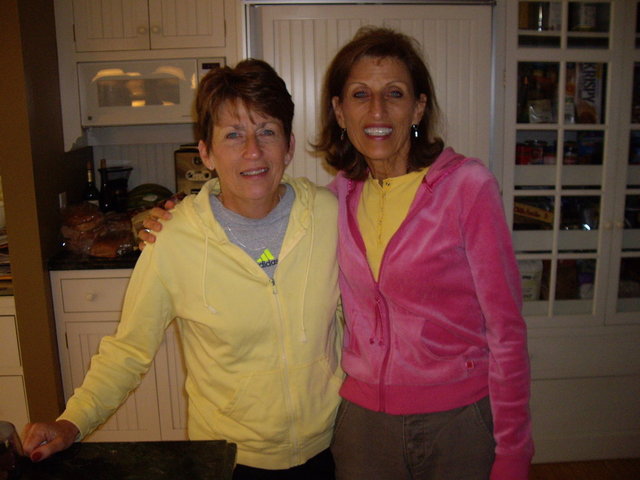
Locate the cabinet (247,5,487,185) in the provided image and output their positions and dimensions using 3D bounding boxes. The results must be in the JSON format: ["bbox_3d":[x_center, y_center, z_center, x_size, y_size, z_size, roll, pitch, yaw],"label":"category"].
[{"bbox_3d":[0.197,-0.020,2.983,0.908,1.840,0.610,-1,12,-1],"label":"cabinet"}]

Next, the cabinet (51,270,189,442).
[{"bbox_3d":[-0.673,0.471,3.184,0.790,0.875,0.640,-1,12,-1],"label":"cabinet"}]

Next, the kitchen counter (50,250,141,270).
[{"bbox_3d":[-0.683,0.032,3.072,0.795,0.037,0.670,-1,12,-1],"label":"kitchen counter"}]

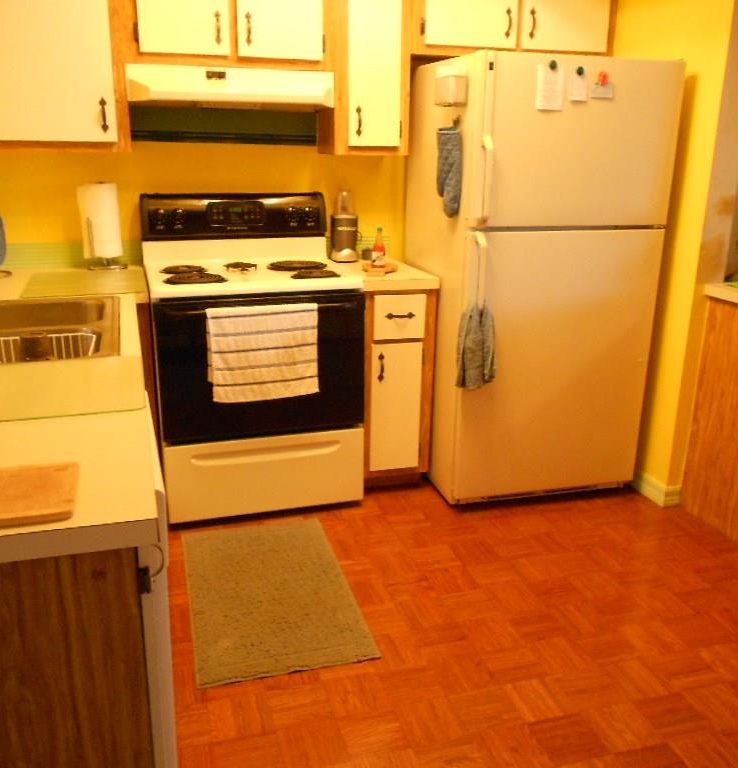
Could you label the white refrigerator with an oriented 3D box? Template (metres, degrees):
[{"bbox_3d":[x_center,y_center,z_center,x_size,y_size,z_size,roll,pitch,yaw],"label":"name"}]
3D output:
[{"bbox_3d":[0.654,-0.423,3.249,0.785,1.707,0.760,-4,18,-15],"label":"white refrigerator"}]

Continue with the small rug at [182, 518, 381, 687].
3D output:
[{"bbox_3d":[-0.327,0.669,2.527,0.513,0.012,0.890,-4,18,-15],"label":"small rug"}]

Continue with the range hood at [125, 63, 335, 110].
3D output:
[{"bbox_3d":[-0.522,-1.127,2.933,0.763,0.128,0.490,-4,18,-15],"label":"range hood"}]

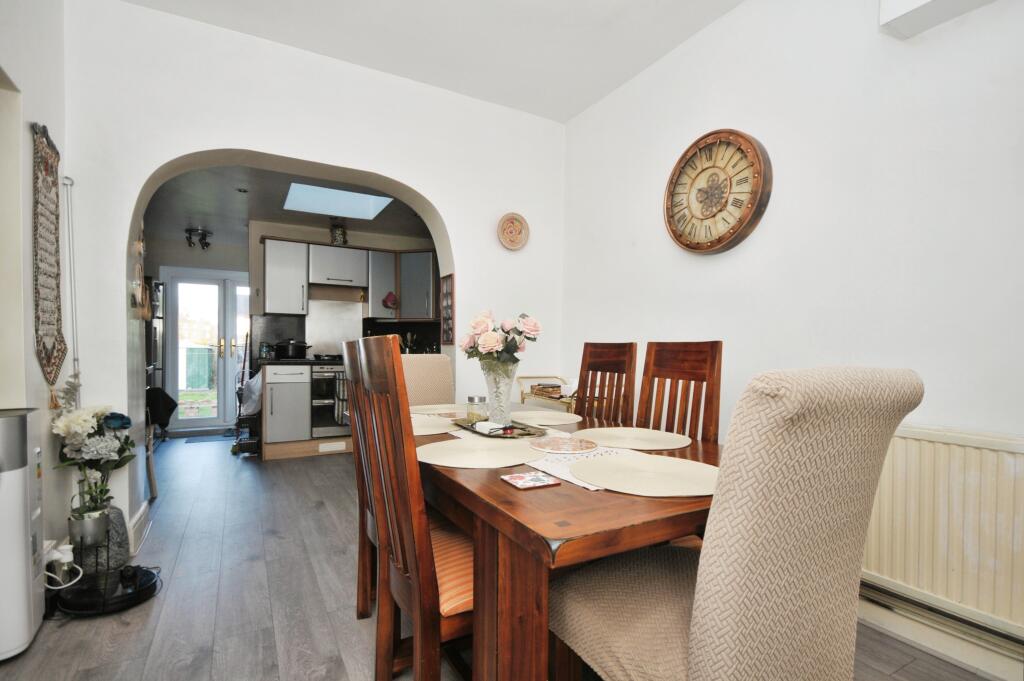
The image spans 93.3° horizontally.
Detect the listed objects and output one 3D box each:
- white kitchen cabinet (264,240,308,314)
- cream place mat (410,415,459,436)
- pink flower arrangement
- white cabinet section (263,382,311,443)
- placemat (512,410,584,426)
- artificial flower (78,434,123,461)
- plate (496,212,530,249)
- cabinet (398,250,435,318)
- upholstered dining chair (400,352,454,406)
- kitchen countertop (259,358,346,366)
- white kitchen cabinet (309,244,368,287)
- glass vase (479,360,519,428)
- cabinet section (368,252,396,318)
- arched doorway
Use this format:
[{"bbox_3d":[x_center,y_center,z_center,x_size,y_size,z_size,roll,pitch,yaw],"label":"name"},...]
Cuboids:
[{"bbox_3d":[-2.340,-0.624,4.993,0.400,0.720,0.310,1,-1,-29],"label":"white kitchen cabinet"},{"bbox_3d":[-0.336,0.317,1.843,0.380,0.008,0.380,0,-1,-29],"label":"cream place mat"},{"bbox_3d":[-0.043,-0.007,1.820,0.300,0.200,0.260,0,-1,0],"label":"pink flower arrangement"},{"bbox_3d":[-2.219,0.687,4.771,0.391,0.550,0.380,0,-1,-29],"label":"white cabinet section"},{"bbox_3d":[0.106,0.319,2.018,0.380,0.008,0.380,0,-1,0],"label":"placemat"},{"bbox_3d":[-1.729,0.450,2.030,0.145,0.105,0.135,1,-1,-35],"label":"artificial flower"},{"bbox_3d":[0.018,-0.802,3.532,0.270,0.275,0.030,1,-1,-29],"label":"plate"},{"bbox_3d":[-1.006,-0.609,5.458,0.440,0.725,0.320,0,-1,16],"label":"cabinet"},{"bbox_3d":[-0.480,0.585,2.658,0.460,1.020,0.620,1,-1,-29],"label":"upholstered dining chair"},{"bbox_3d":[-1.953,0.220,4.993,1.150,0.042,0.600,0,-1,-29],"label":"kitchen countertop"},{"bbox_3d":[-1.886,-0.777,5.207,0.600,0.405,0.320,0,-1,-29],"label":"white kitchen cabinet"},{"bbox_3d":[-0.045,0.197,1.815,0.150,0.245,0.150,0,-1,0],"label":"glass vase"},{"bbox_3d":[-1.491,-0.613,5.447,0.302,0.730,0.280,0,-1,-29],"label":"cabinet section"},{"bbox_3d":[-1.236,0.017,2.993,1.775,2.158,0.280,1,-1,-29],"label":"arched doorway"}]

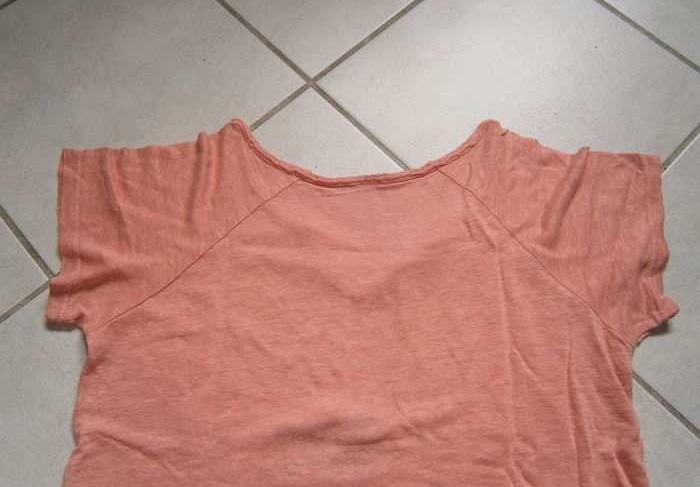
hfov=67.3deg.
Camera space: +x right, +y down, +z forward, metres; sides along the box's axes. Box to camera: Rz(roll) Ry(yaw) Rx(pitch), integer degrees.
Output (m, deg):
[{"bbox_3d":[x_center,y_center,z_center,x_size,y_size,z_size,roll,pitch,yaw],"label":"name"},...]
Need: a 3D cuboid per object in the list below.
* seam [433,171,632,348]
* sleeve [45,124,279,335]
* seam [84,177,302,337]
[{"bbox_3d":[0.170,0.007,0.495,0.018,0.014,0.242,-40,75,-14],"label":"seam"},{"bbox_3d":[-0.171,-0.027,0.506,0.243,0.030,0.205,-7,70,-3],"label":"sleeve"},{"bbox_3d":[-0.140,0.011,0.493,0.236,0.014,0.018,-38,74,-13],"label":"seam"}]

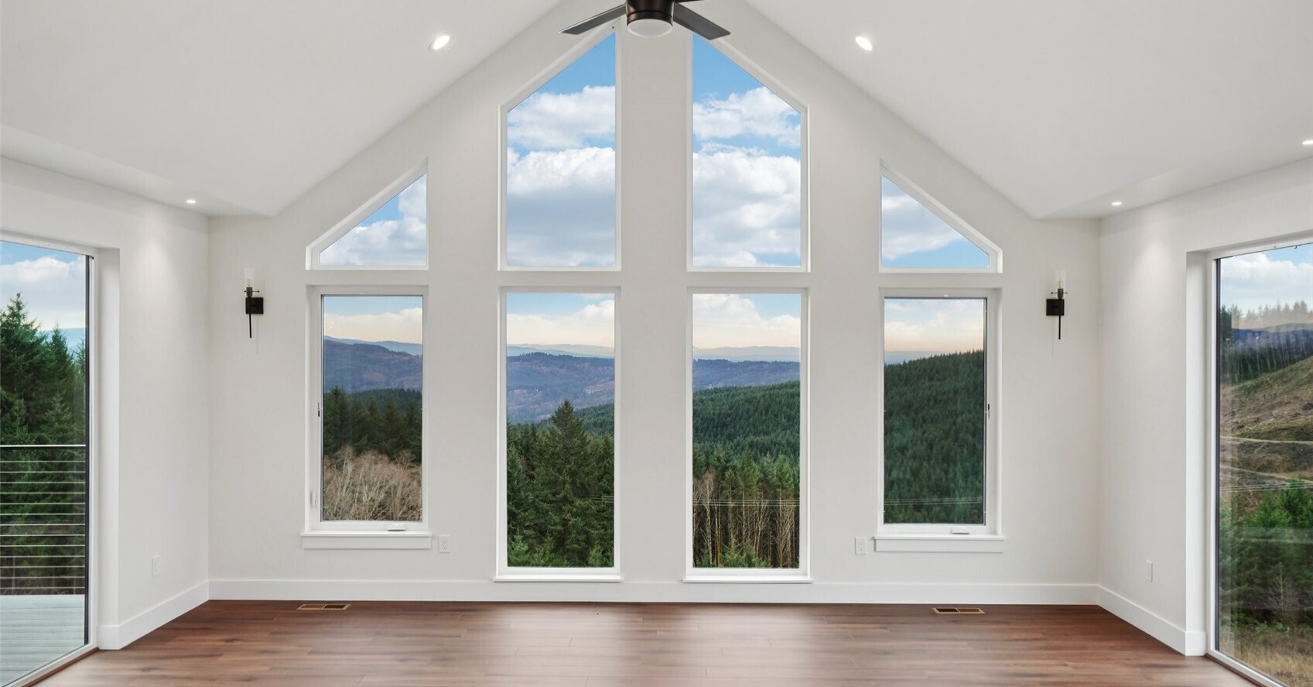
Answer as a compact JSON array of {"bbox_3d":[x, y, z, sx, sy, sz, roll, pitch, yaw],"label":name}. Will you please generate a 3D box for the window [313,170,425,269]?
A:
[{"bbox_3d":[-1.848,-0.800,6.100,0.746,0.644,0.100,0,0,0],"label":"window"}]

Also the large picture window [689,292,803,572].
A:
[{"bbox_3d":[0.577,0.571,6.100,0.739,1.815,0.100,0,0,0],"label":"large picture window"}]

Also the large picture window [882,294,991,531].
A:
[{"bbox_3d":[2.008,0.490,6.756,0.815,1.704,0.100,0,0,0],"label":"large picture window"}]

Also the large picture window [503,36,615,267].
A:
[{"bbox_3d":[-0.683,-1.393,6.775,0.832,1.730,0.100,0,0,0],"label":"large picture window"}]

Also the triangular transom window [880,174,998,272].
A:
[{"bbox_3d":[1.808,-0.792,6.100,0.746,0.660,0.100,0,0,0],"label":"triangular transom window"}]

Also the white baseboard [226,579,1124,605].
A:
[{"bbox_3d":[-0.020,1.585,6.040,5.668,0.128,0.020,0,0,0],"label":"white baseboard"}]

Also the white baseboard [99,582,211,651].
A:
[{"bbox_3d":[-3.210,1.735,6.132,0.130,0.140,1.100,0,0,0],"label":"white baseboard"}]

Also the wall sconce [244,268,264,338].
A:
[{"bbox_3d":[-2.807,-0.282,6.620,0.125,0.485,0.120,0,0,0],"label":"wall sconce"}]

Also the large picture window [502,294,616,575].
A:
[{"bbox_3d":[-0.687,0.632,6.775,0.825,2.020,0.100,0,0,0],"label":"large picture window"}]

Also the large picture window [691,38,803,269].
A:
[{"bbox_3d":[0.649,-1.369,6.766,0.831,1.699,0.100,0,0,0],"label":"large picture window"}]

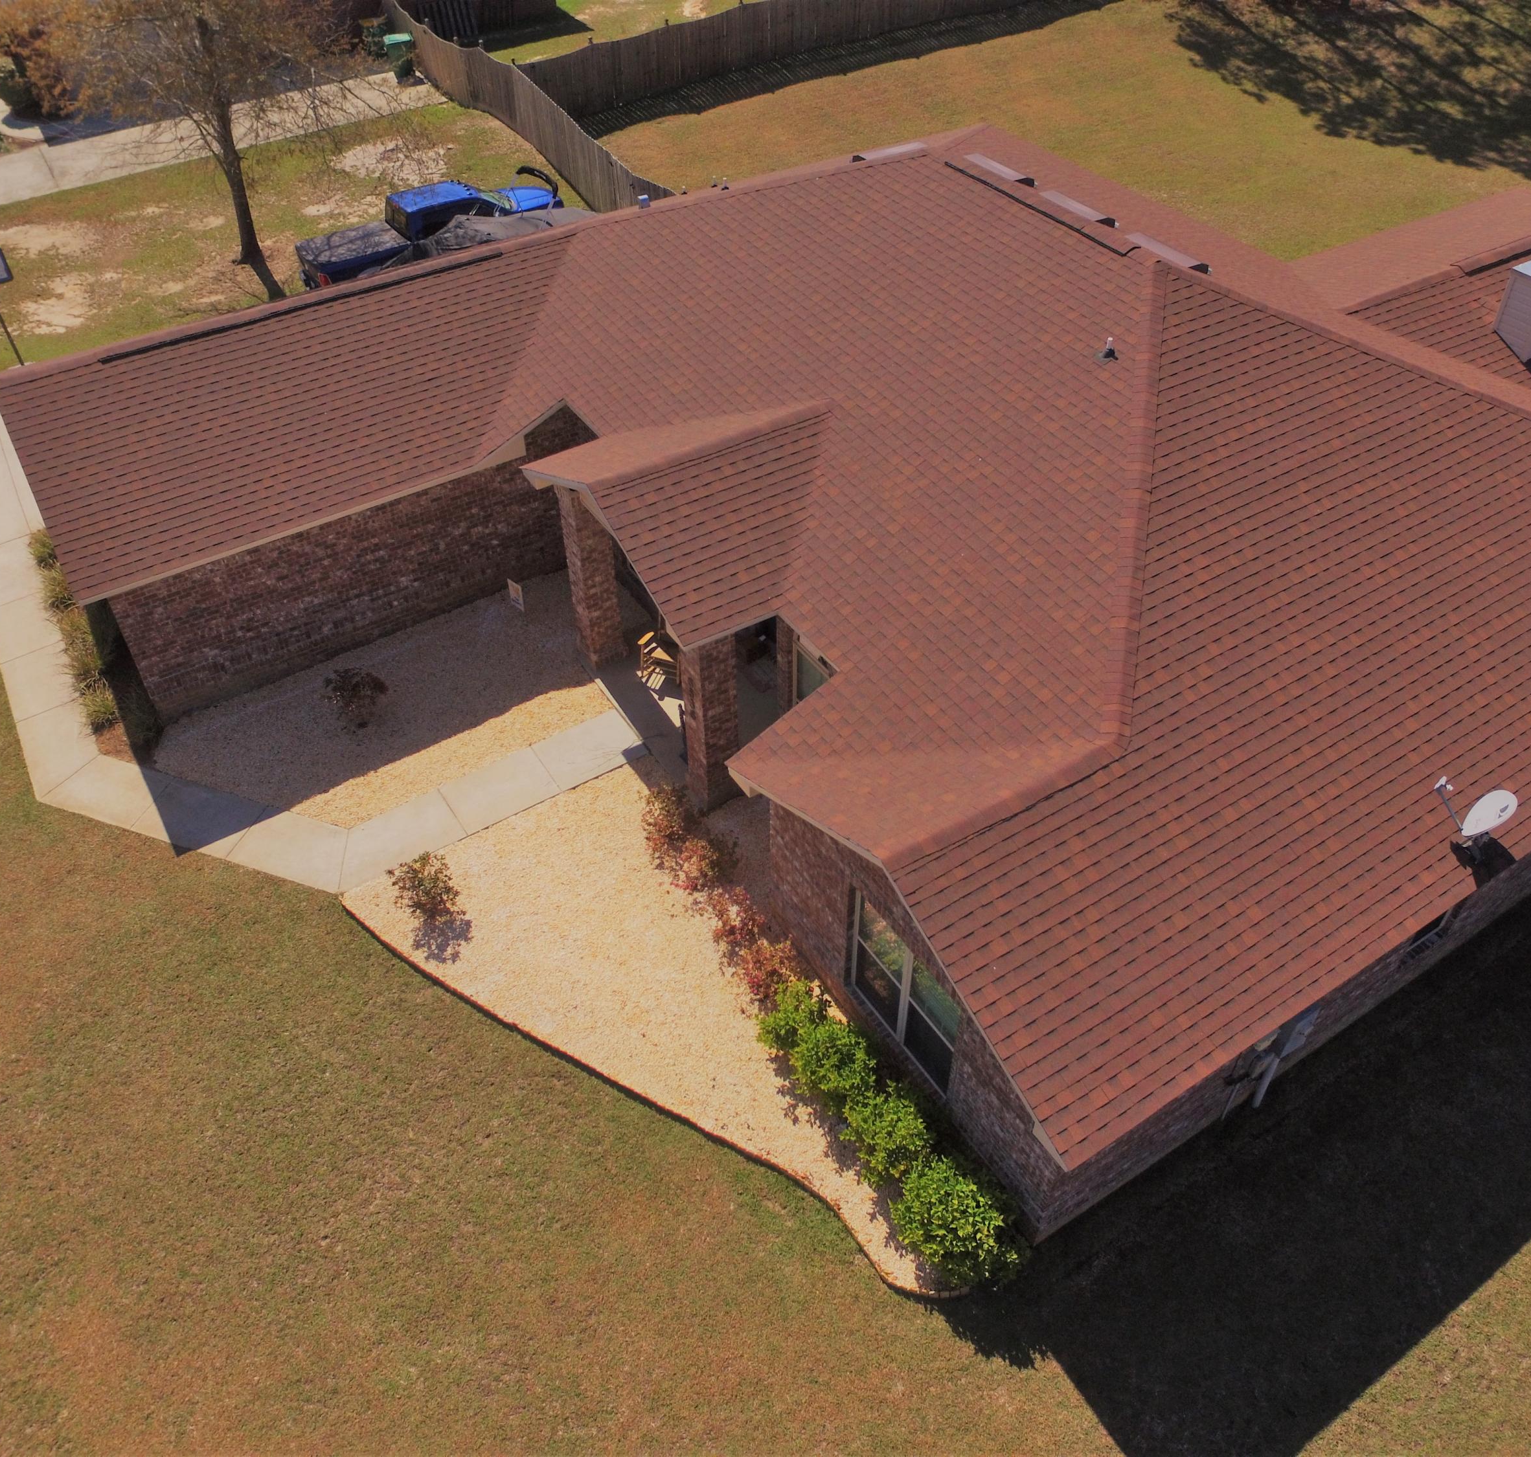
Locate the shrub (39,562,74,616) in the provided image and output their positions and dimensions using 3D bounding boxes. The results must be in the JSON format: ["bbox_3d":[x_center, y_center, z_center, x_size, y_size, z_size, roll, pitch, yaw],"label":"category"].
[{"bbox_3d":[-11.337,-2.248,17.972,0.550,0.600,0.550,-24,47,-22],"label":"shrub"}]

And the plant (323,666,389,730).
[{"bbox_3d":[-5.714,-0.423,15.650,0.800,0.740,0.820,-24,47,-22],"label":"plant"}]

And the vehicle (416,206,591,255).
[{"bbox_3d":[-6.064,-10.488,25.618,5.200,1.800,2.100,-24,47,-22],"label":"vehicle"}]

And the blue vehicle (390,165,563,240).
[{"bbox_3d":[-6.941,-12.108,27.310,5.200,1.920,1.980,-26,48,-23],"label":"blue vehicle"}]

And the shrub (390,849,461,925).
[{"bbox_3d":[-3.982,1.854,13.117,0.760,0.780,0.780,-1,43,1],"label":"shrub"}]

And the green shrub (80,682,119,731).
[{"bbox_3d":[-9.373,-0.299,15.806,0.540,0.600,0.540,-24,47,-22],"label":"green shrub"}]

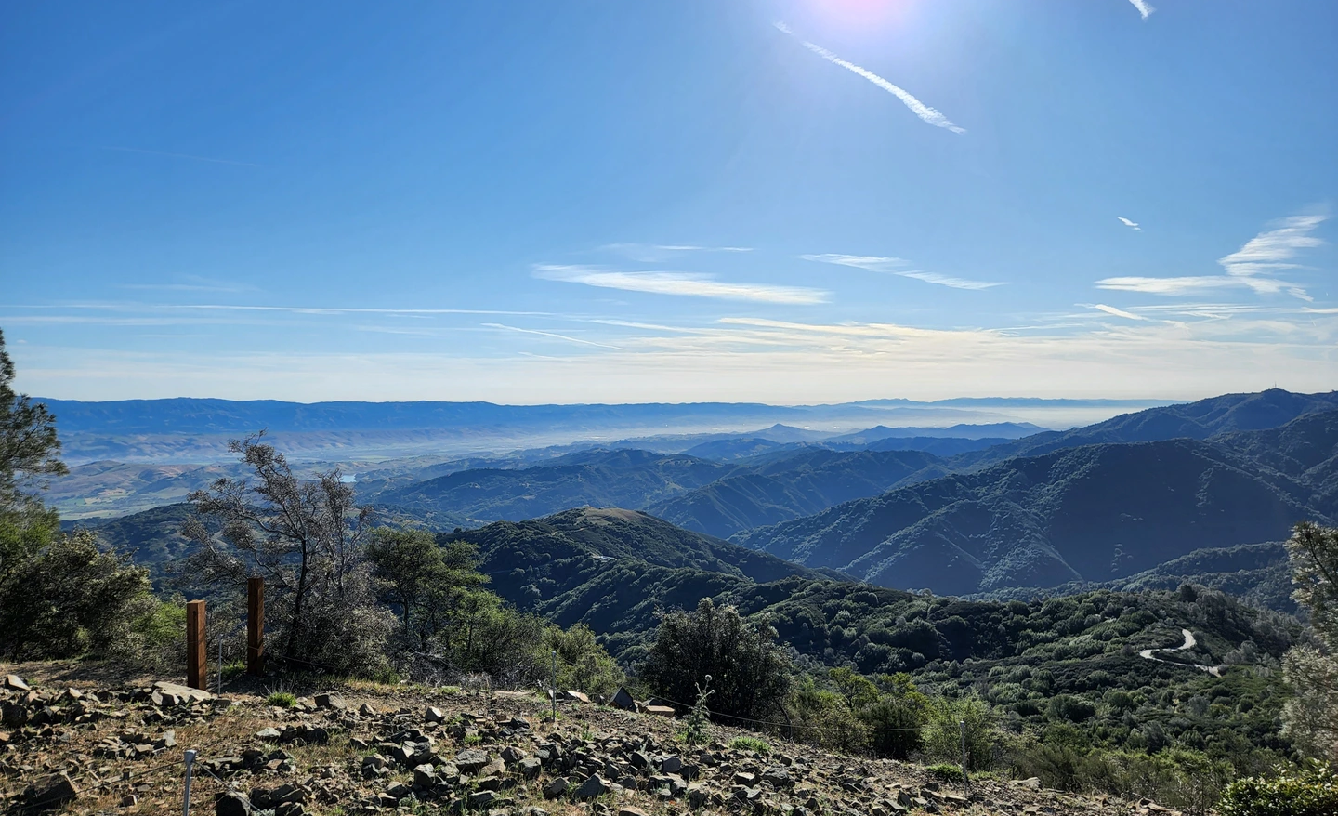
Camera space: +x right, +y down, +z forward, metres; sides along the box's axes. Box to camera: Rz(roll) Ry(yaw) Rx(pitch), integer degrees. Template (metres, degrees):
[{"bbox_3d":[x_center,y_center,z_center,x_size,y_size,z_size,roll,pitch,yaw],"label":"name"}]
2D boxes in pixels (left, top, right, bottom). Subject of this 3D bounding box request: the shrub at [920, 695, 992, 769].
[{"bbox_3d":[3.511,3.956,10.800,0.900,0.900,0.800,0,1,0],"label":"shrub"}]

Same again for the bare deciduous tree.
[{"bbox_3d":[-5.633,2.094,13.000,2.900,3.500,2.500,0,1,0],"label":"bare deciduous tree"}]

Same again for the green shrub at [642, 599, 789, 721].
[{"bbox_3d":[0.631,3.364,11.800,1.950,1.700,1.700,0,1,0],"label":"green shrub"}]

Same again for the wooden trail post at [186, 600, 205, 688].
[{"bbox_3d":[-5.475,2.761,10.300,0.140,1.020,0.140,0,1,9],"label":"wooden trail post"}]

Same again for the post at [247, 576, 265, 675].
[{"bbox_3d":[-5.392,2.857,11.600,0.140,1.270,0.140,0,1,4],"label":"post"}]

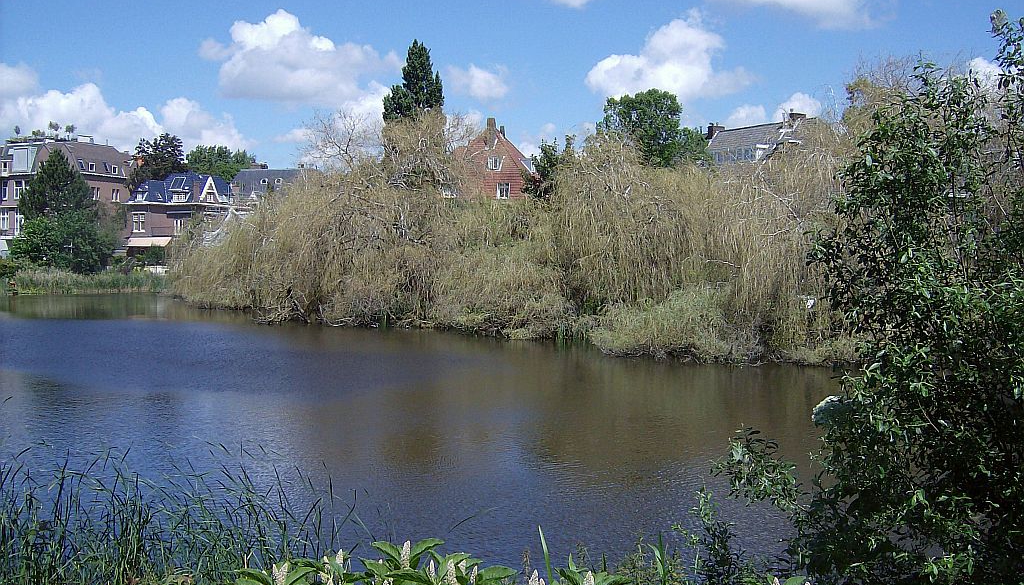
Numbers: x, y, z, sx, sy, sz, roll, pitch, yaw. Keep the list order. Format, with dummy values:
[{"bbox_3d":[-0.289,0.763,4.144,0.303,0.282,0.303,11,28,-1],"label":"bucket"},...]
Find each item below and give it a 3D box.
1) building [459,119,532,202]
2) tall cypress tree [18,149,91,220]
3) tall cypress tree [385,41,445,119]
[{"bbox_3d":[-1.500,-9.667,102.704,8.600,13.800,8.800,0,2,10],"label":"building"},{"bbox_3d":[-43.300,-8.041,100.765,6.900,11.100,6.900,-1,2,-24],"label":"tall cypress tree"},{"bbox_3d":[-7.300,-10.279,79.663,5.100,16.800,5.100,0,2,0],"label":"tall cypress tree"}]

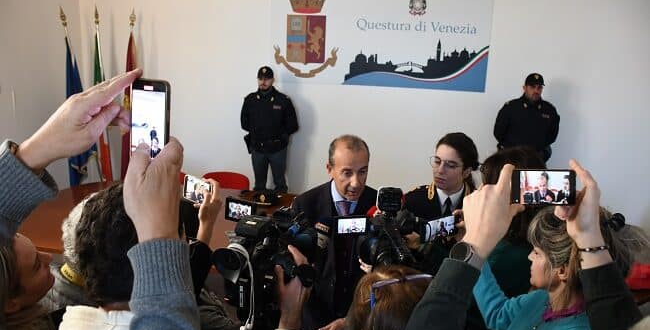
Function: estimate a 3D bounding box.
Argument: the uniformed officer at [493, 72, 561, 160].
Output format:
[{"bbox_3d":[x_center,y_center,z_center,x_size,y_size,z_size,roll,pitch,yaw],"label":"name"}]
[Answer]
[{"bbox_3d":[1.939,0.040,4.779,0.590,1.830,0.360,3,12,4],"label":"uniformed officer"}]

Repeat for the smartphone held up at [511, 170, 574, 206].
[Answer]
[{"bbox_3d":[0.441,0.046,0.980,0.147,0.072,0.009,-1,-2,-14],"label":"smartphone held up"}]

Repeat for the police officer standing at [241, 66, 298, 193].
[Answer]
[{"bbox_3d":[-0.580,-0.091,5.091,0.560,1.820,0.360,3,12,4],"label":"police officer standing"}]

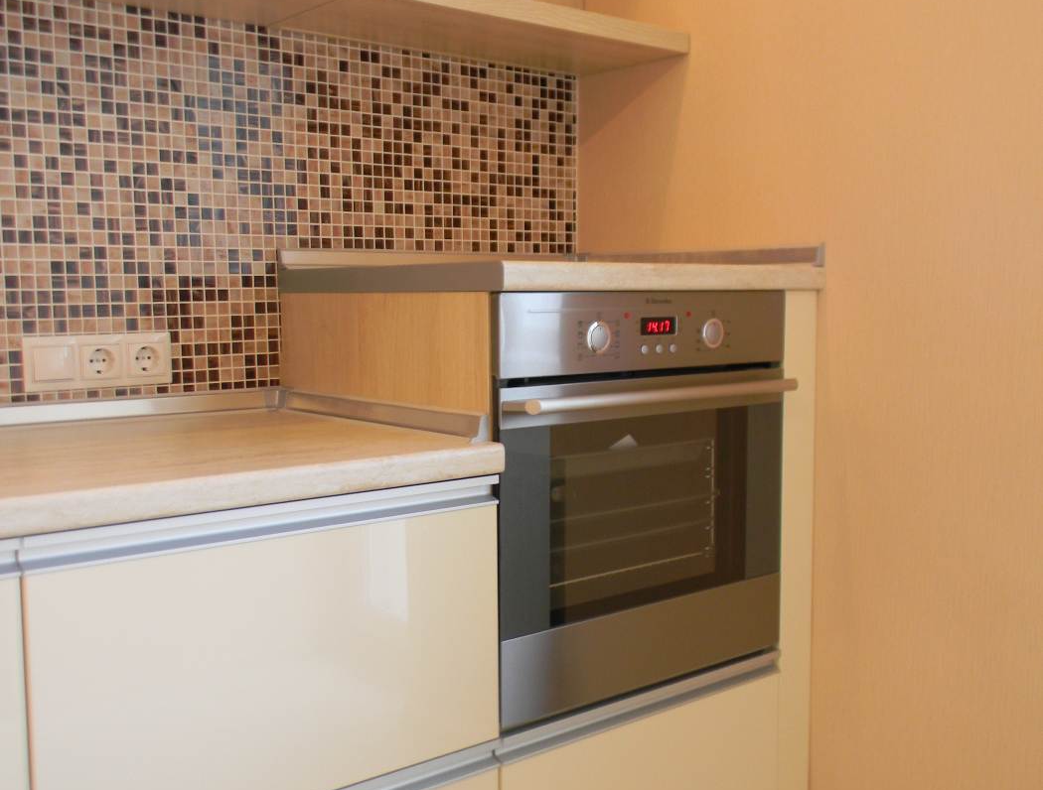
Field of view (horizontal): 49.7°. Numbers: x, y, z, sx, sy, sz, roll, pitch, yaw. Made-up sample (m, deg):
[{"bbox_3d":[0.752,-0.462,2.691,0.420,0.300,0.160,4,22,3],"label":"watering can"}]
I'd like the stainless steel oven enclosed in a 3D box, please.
[{"bbox_3d":[0.050,0.129,1.883,0.596,0.595,0.570,-4,6,-39],"label":"stainless steel oven"}]

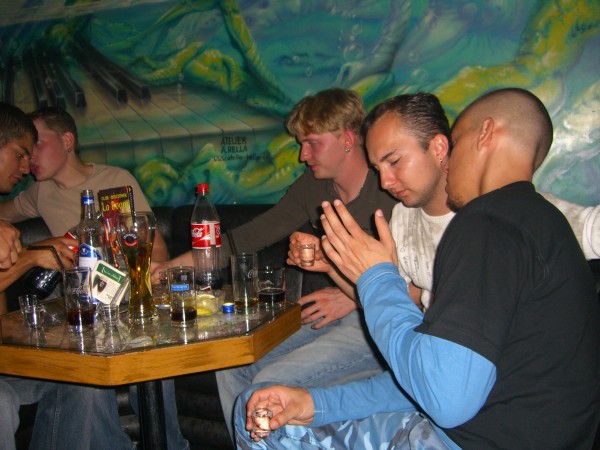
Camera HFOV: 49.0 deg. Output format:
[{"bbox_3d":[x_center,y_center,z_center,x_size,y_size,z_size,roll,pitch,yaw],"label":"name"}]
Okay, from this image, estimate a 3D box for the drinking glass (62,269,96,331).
[{"bbox_3d":[-0.466,0.156,1.395,0.061,0.124,0.061,-1,5,0],"label":"drinking glass"}]

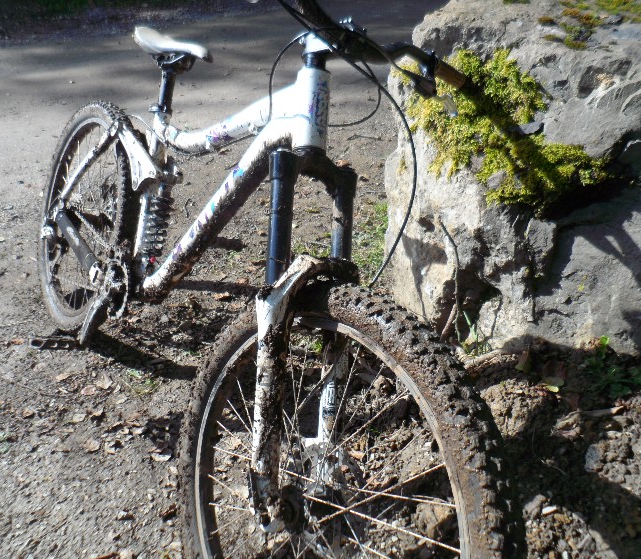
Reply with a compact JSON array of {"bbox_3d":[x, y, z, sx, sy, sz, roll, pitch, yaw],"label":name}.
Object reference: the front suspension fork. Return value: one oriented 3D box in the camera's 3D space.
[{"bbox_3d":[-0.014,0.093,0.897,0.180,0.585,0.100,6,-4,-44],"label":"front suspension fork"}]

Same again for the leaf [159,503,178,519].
[{"bbox_3d":[-0.319,0.485,1.176,0.042,0.014,0.017,-23,41,-39],"label":"leaf"}]

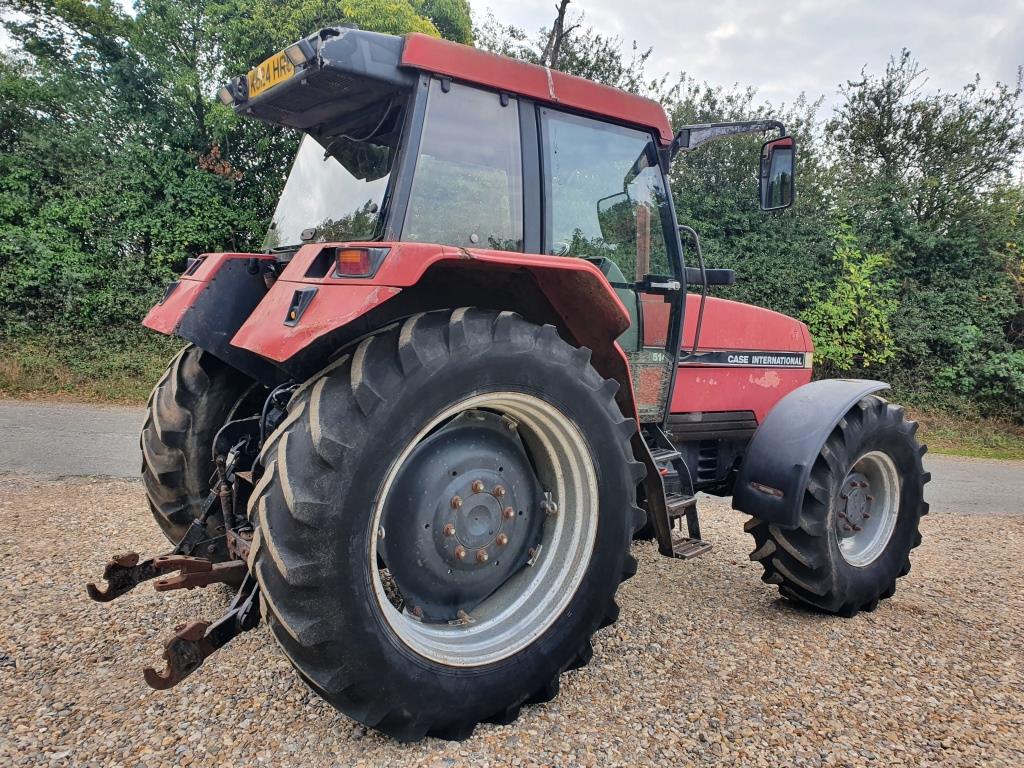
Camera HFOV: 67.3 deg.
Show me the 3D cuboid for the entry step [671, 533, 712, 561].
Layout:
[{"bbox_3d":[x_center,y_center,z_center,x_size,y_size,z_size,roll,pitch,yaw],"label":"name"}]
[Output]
[{"bbox_3d":[0.871,0.823,3.860,0.165,0.033,0.285,8,6,41],"label":"entry step"}]

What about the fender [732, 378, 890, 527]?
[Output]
[{"bbox_3d":[1.727,0.368,4.336,0.940,0.770,0.430,0,6,-36],"label":"fender"}]

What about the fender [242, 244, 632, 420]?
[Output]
[{"bbox_3d":[-0.153,-0.206,3.060,1.730,0.680,0.640,0,6,-36],"label":"fender"}]

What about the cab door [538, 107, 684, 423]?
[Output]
[{"bbox_3d":[0.472,-0.492,3.564,0.900,1.370,0.110,0,6,-36],"label":"cab door"}]

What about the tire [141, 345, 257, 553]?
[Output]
[{"bbox_3d":[-1.238,0.316,4.481,1.660,1.630,0.480,0,6,-36],"label":"tire"}]

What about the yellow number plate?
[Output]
[{"bbox_3d":[-1.017,-1.300,3.231,0.020,0.118,0.540,0,6,-36],"label":"yellow number plate"}]

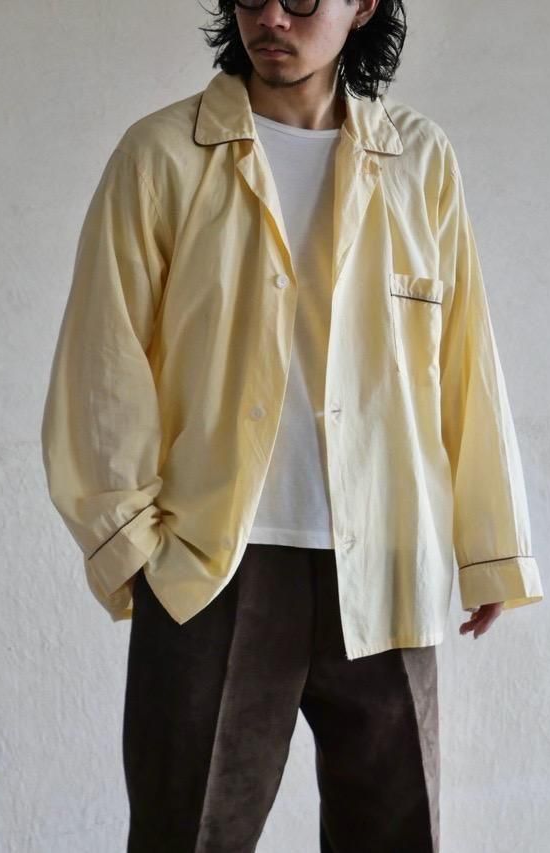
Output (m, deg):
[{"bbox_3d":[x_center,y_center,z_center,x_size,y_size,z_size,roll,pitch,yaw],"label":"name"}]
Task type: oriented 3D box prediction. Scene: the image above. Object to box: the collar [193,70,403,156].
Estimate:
[{"bbox_3d":[0.026,-0.384,2.735,0.250,0.115,0.160,0,1,-13],"label":"collar"}]

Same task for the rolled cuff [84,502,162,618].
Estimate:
[{"bbox_3d":[-0.176,0.160,2.670,0.105,0.080,0.085,-27,-27,0],"label":"rolled cuff"}]

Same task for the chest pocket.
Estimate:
[{"bbox_3d":[0.169,-0.115,2.690,0.080,0.135,0.030,-1,2,-31],"label":"chest pocket"}]

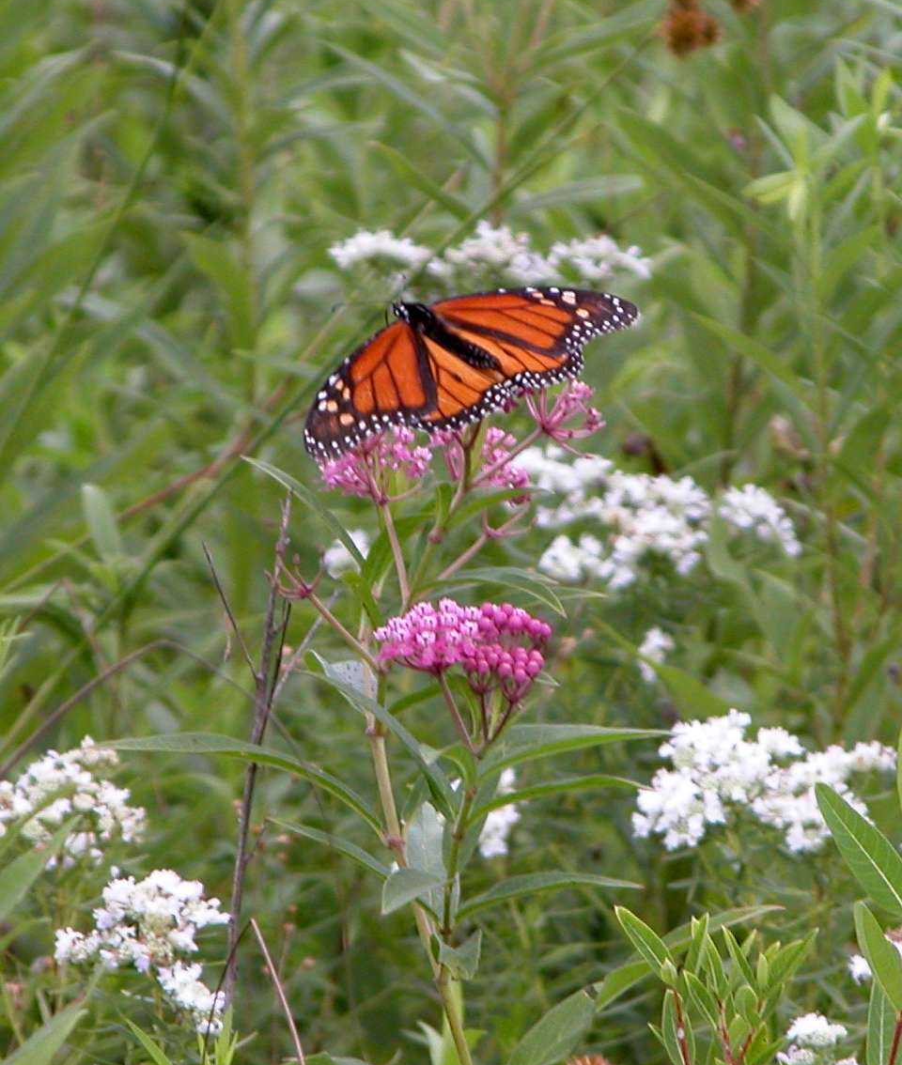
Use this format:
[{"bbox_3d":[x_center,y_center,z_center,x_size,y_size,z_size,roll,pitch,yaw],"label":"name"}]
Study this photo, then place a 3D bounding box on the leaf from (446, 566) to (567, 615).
[{"bbox_3d":[0.013,0.014,2.360,0.035,0.011,0.011,12,35,27],"label":"leaf"}]

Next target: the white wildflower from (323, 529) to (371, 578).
[{"bbox_3d":[-0.028,0.006,2.620,0.013,0.011,0.013,0,15,0],"label":"white wildflower"}]

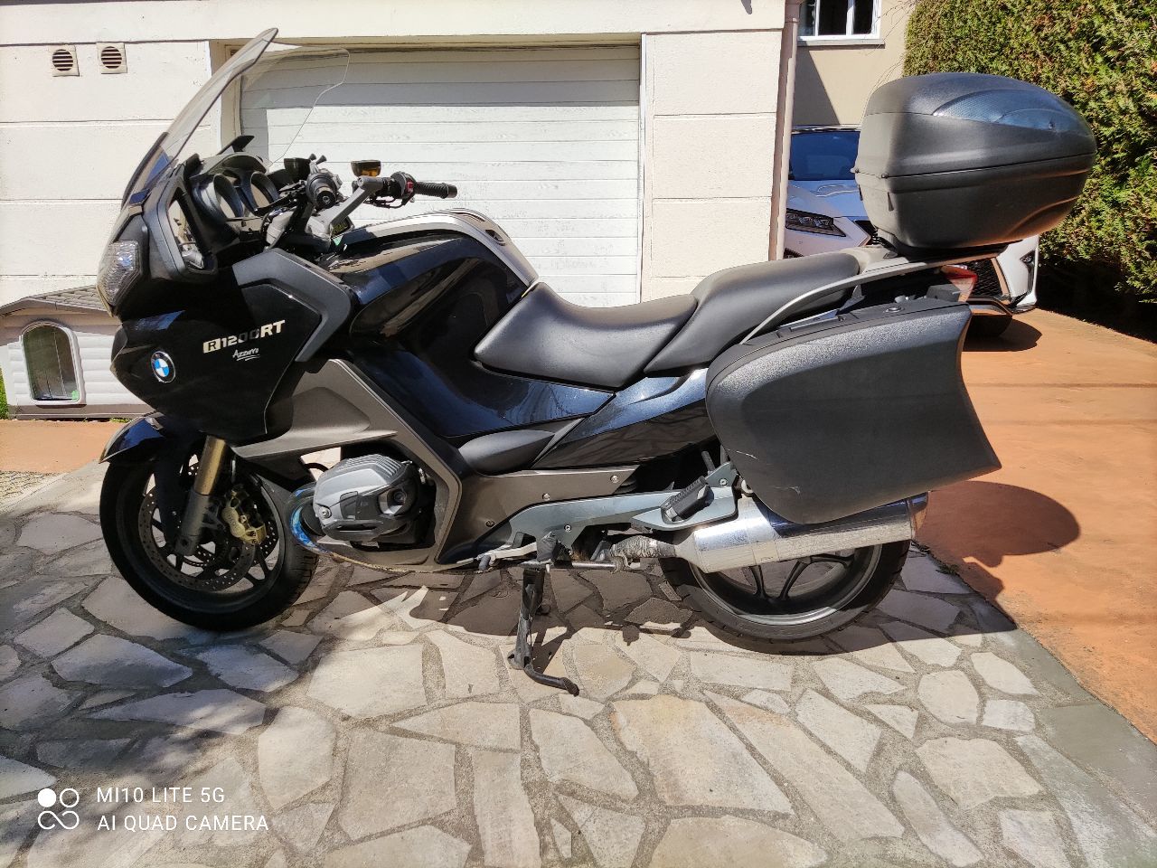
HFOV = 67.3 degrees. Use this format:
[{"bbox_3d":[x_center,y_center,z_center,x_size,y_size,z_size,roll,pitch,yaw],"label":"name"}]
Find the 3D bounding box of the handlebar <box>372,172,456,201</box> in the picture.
[{"bbox_3d":[-0.424,-0.643,2.292,0.085,0.085,0.300,13,22,36],"label":"handlebar"}]

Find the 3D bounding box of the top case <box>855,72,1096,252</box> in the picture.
[{"bbox_3d":[0.843,-0.582,1.870,0.480,0.335,0.560,-4,16,7],"label":"top case"}]

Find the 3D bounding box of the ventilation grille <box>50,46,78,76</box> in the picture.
[{"bbox_3d":[-3.076,-2.226,5.184,0.162,0.167,0.028,1,16,4],"label":"ventilation grille"}]

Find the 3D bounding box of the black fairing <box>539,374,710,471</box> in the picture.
[{"bbox_3d":[0.118,-0.042,1.962,0.430,0.240,0.120,1,17,4],"label":"black fairing"}]

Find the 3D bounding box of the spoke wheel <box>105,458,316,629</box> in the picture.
[{"bbox_3d":[-0.978,0.245,2.312,0.600,0.600,0.125,0,16,8],"label":"spoke wheel"}]

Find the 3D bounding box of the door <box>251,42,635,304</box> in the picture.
[{"bbox_3d":[-0.918,-1.557,5.867,2.614,1.898,0.080,1,17,5],"label":"door"}]

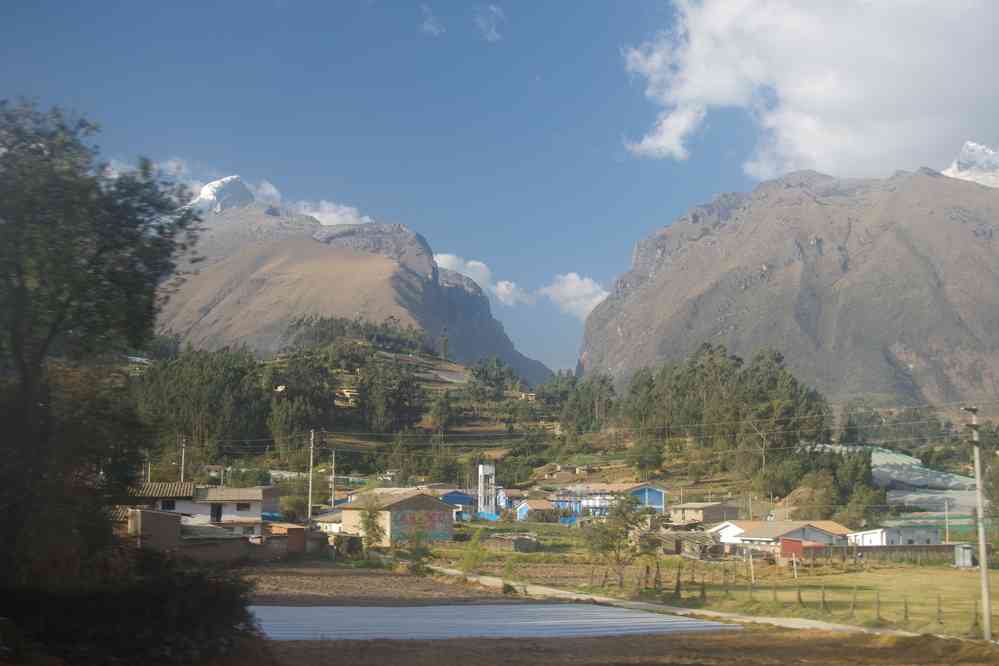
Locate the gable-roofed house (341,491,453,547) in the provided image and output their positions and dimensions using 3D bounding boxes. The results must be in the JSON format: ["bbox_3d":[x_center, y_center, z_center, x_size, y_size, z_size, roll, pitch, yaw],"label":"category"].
[{"bbox_3d":[-9.759,18.230,113.153,7.200,4.700,9.500,7,-11,-35],"label":"gable-roofed house"}]

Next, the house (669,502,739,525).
[{"bbox_3d":[32.240,28.546,185.218,7.700,3.500,6.600,8,-12,-42],"label":"house"}]

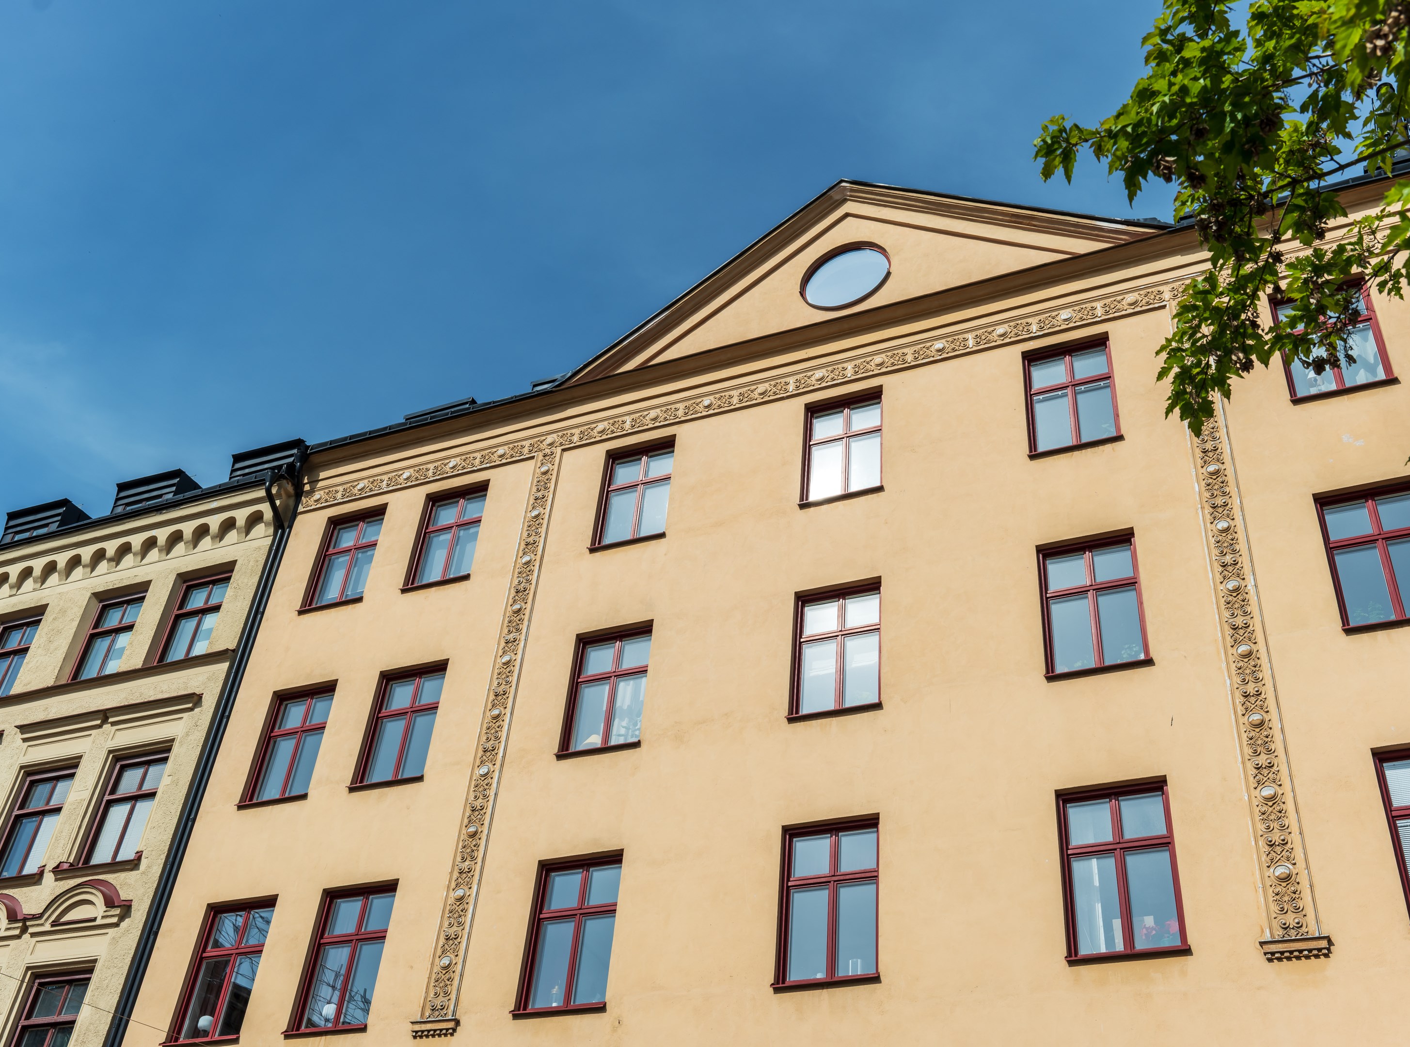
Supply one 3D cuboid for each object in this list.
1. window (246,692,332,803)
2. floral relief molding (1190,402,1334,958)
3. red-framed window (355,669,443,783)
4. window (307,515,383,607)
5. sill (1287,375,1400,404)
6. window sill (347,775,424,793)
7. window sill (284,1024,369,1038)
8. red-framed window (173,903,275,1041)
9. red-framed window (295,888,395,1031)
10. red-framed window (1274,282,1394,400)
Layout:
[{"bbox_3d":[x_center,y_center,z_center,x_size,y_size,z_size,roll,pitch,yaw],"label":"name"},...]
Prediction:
[{"bbox_3d":[-5.885,3.195,21.296,1.160,1.882,0.140,-12,-43,21],"label":"window"},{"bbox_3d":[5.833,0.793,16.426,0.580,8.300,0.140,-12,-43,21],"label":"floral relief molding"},{"bbox_3d":[-4.161,2.826,20.630,1.160,1.882,0.140,-12,-43,21],"label":"red-framed window"},{"bbox_3d":[-5.611,0.601,23.441,1.160,1.883,0.140,-12,-43,21],"label":"window"},{"bbox_3d":[7.601,-1.567,17.619,1.220,0.070,0.150,-12,-43,21],"label":"sill"},{"bbox_3d":[-4.275,3.509,19.958,1.220,0.070,0.150,-12,-43,21],"label":"window sill"},{"bbox_3d":[-4.547,6.087,17.825,1.220,0.070,0.150,-12,-43,21],"label":"window sill"},{"bbox_3d":[-6.157,5.774,19.162,1.160,1.880,0.140,-12,-43,21],"label":"red-framed window"},{"bbox_3d":[-4.434,5.405,18.496,1.160,1.880,0.140,-12,-43,21],"label":"red-framed window"},{"bbox_3d":[7.715,-2.251,18.292,1.160,1.883,0.140,-12,-43,21],"label":"red-framed window"}]

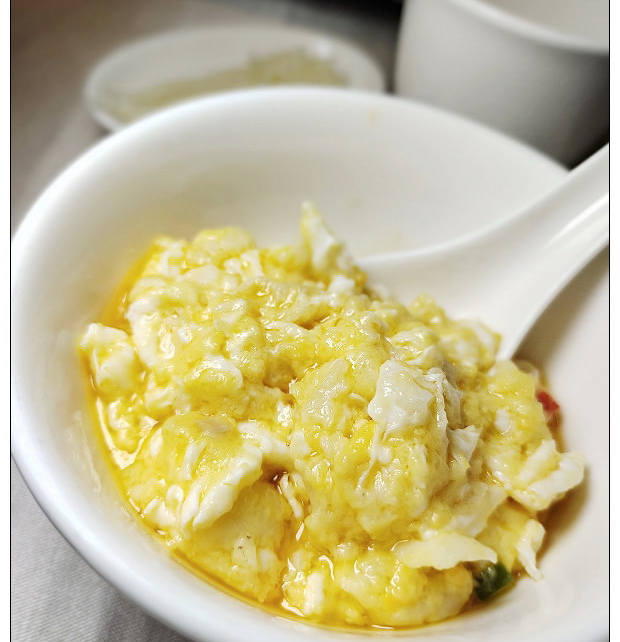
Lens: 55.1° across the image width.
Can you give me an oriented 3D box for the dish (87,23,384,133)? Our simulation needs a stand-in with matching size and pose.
[{"bbox_3d":[-0.021,-0.068,0.206,0.100,0.023,0.100,4,52,-6],"label":"dish"}]

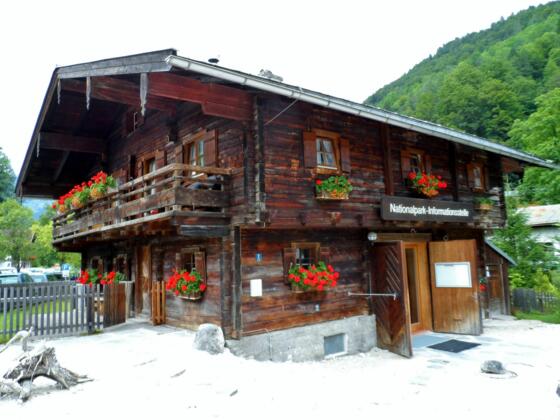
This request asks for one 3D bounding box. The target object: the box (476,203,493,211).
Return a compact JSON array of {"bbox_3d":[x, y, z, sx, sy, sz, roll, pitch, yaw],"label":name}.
[{"bbox_3d":[6.116,-0.106,11.581,0.780,0.240,0.250,2,-7,-38],"label":"box"}]

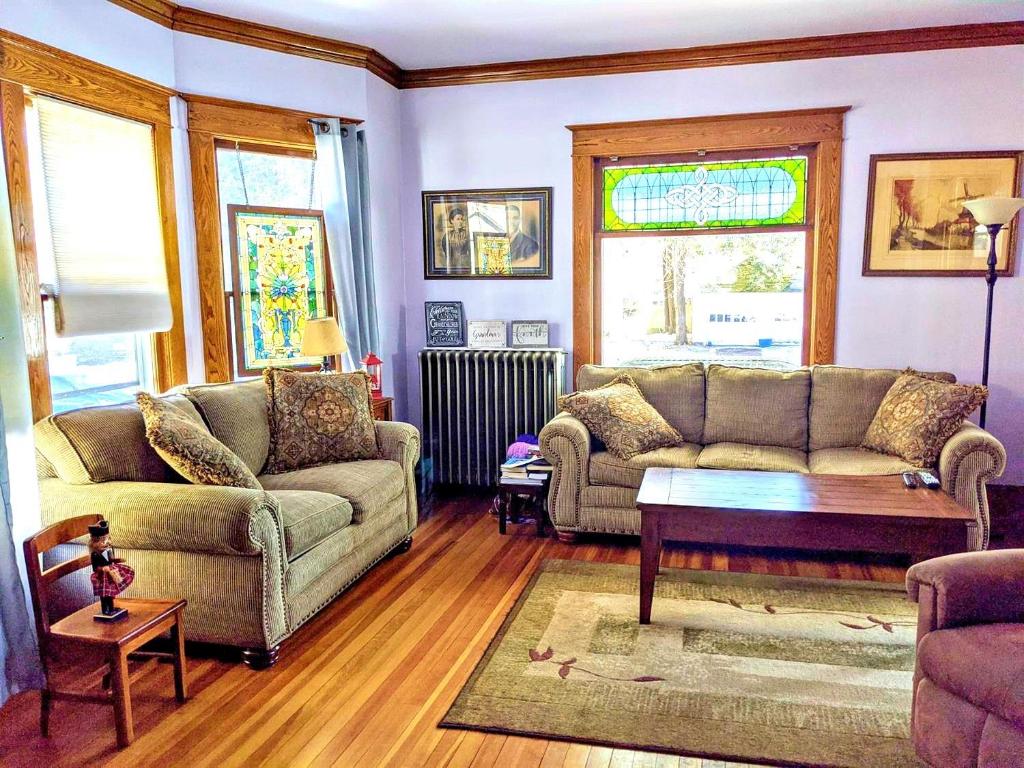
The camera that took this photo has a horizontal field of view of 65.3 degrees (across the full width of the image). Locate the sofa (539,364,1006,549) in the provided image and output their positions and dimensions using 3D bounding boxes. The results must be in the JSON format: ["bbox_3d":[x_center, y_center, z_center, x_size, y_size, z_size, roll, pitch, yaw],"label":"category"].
[{"bbox_3d":[1.342,0.375,4.424,2.210,0.890,0.940,1,8,14],"label":"sofa"}]

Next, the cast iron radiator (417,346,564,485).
[{"bbox_3d":[-0.128,0.257,5.138,0.920,0.965,0.230,2,8,16],"label":"cast iron radiator"}]

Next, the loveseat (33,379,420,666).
[{"bbox_3d":[-1.113,0.473,3.654,0.900,0.940,1.590,1,8,15],"label":"loveseat"}]

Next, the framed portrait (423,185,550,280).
[{"bbox_3d":[-0.170,-0.967,5.171,0.885,0.580,0.035,2,8,16],"label":"framed portrait"}]

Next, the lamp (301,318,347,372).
[{"bbox_3d":[-1.047,-0.146,4.501,0.250,0.440,0.250,1,8,15],"label":"lamp"}]

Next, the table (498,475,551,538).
[{"bbox_3d":[0.101,0.670,4.520,0.290,0.310,0.310,2,8,16],"label":"table"}]

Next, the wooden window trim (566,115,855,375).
[{"bbox_3d":[1.135,-0.740,4.819,1.630,1.680,0.110,1,8,15],"label":"wooden window trim"}]

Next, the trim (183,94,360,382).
[{"bbox_3d":[-1.238,-0.661,4.445,1.040,1.680,0.110,-8,10,-43],"label":"trim"}]

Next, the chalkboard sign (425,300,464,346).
[{"bbox_3d":[-0.432,-0.385,5.184,0.255,0.293,0.025,2,0,16],"label":"chalkboard sign"}]

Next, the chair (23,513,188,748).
[{"bbox_3d":[-1.284,0.770,2.553,0.350,0.635,0.320,1,8,15],"label":"chair"}]

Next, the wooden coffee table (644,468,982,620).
[{"bbox_3d":[1.154,0.690,3.338,1.210,0.510,0.640,1,8,14],"label":"wooden coffee table"}]

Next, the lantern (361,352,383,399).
[{"bbox_3d":[-0.807,-0.042,4.659,0.110,0.275,0.110,-5,9,-28],"label":"lantern"}]

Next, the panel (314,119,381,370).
[{"bbox_3d":[-0.929,-0.348,4.673,0.360,2.270,0.130,-8,11,-43],"label":"panel"}]

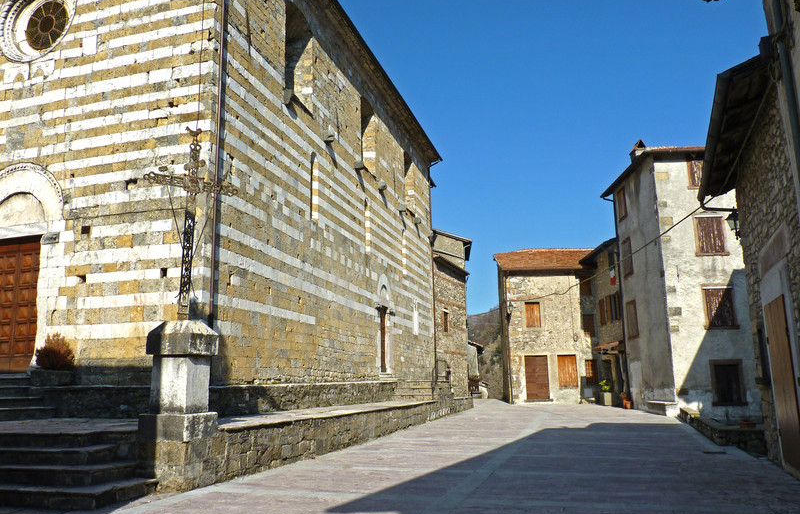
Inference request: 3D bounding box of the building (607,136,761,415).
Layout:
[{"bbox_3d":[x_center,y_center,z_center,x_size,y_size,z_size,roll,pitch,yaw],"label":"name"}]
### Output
[{"bbox_3d":[12.255,1.305,25.850,5.300,9.900,6.200,-2,-11,5],"label":"building"}]

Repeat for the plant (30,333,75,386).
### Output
[{"bbox_3d":[-7.740,2.290,13.939,0.920,1.120,0.850,-4,-12,16],"label":"plant"}]

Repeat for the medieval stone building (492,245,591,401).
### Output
[{"bbox_3d":[8.352,4.094,35.895,5.400,8.300,6.800,-2,-11,5],"label":"medieval stone building"}]

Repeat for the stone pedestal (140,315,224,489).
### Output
[{"bbox_3d":[-3.353,2.201,9.434,0.820,2.463,0.820,-4,-12,16],"label":"stone pedestal"}]

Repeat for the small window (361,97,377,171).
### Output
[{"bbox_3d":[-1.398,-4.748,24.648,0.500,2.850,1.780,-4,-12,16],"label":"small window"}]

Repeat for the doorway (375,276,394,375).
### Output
[{"bbox_3d":[-0.707,2.747,25.100,0.500,4.050,2.150,-4,-12,16],"label":"doorway"}]

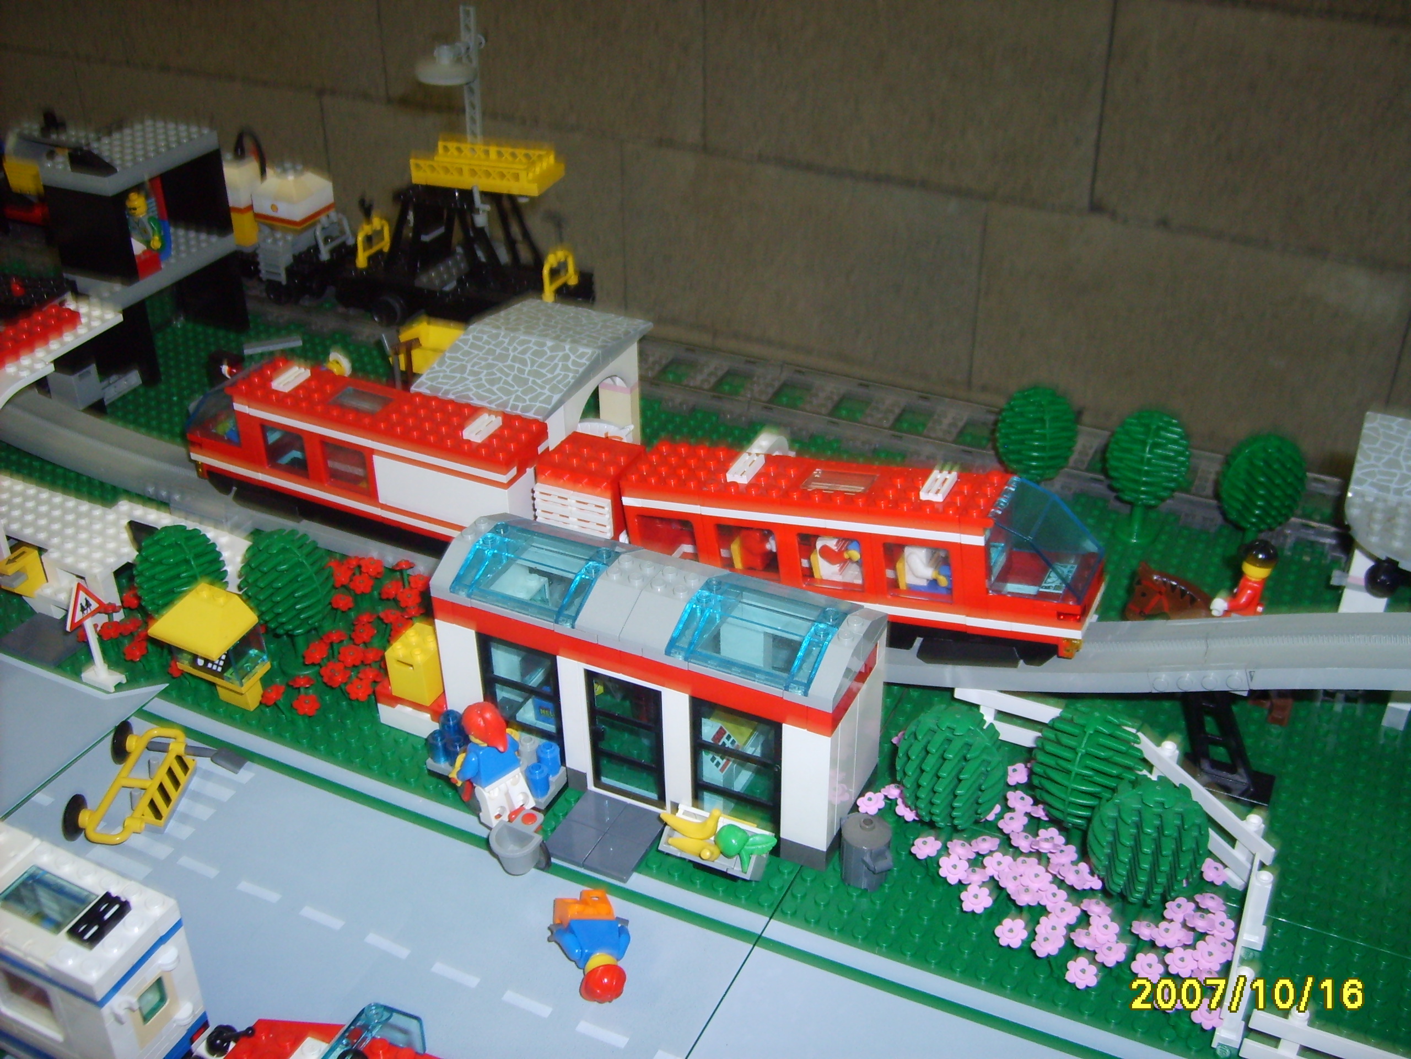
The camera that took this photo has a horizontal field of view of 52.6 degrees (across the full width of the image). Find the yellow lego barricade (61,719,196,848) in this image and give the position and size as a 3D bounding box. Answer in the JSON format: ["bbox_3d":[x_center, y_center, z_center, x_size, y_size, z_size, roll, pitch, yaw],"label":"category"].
[{"bbox_3d":[-0.195,0.087,0.490,0.029,0.016,0.059,3,31,3],"label":"yellow lego barricade"}]

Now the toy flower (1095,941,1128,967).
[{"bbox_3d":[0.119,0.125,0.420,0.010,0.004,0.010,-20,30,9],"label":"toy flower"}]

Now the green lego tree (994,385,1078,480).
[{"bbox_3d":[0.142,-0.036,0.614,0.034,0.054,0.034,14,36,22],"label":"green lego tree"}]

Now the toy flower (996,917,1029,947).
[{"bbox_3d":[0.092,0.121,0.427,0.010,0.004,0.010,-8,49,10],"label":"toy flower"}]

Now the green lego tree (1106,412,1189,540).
[{"bbox_3d":[0.192,-0.024,0.624,0.036,0.060,0.036,14,35,21],"label":"green lego tree"}]

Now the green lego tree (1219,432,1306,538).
[{"bbox_3d":[0.236,-0.012,0.608,0.035,0.062,0.035,14,35,21],"label":"green lego tree"}]

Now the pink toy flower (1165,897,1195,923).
[{"bbox_3d":[0.143,0.114,0.430,0.010,0.005,0.010,13,60,21],"label":"pink toy flower"}]

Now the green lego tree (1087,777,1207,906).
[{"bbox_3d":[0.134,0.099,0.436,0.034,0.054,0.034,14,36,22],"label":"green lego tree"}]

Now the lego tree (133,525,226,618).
[{"bbox_3d":[-0.200,0.026,0.547,0.035,0.062,0.035,14,35,21],"label":"lego tree"}]

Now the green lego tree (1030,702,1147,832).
[{"bbox_3d":[0.120,0.083,0.455,0.035,0.062,0.035,14,35,21],"label":"green lego tree"}]

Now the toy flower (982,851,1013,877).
[{"bbox_3d":[0.093,0.107,0.454,0.010,0.004,0.009,0,59,12],"label":"toy flower"}]

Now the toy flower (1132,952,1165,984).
[{"bbox_3d":[0.128,0.126,0.411,0.010,0.005,0.010,-6,55,8],"label":"toy flower"}]

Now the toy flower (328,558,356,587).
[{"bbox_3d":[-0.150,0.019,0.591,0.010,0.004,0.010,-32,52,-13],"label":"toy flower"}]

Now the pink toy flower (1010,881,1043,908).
[{"bbox_3d":[0.098,0.111,0.436,0.010,0.005,0.010,9,28,14],"label":"pink toy flower"}]

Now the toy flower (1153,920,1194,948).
[{"bbox_3d":[0.142,0.124,0.437,0.010,0.004,0.009,0,43,18],"label":"toy flower"}]

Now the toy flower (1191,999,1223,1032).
[{"bbox_3d":[0.139,0.135,0.396,0.010,0.005,0.010,15,61,23],"label":"toy flower"}]

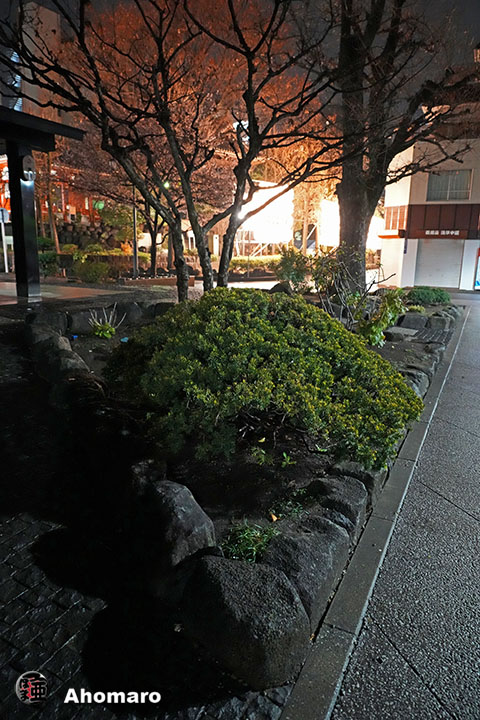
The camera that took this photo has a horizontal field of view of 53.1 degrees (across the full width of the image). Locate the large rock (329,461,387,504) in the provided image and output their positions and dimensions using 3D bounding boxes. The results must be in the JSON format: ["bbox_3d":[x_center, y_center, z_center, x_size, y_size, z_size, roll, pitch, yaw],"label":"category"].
[{"bbox_3d":[0.779,0.746,3.179,0.320,0.180,0.520,7,13,26],"label":"large rock"}]

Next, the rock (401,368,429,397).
[{"bbox_3d":[1.989,0.286,5.600,0.450,0.320,0.500,7,12,26],"label":"rock"}]

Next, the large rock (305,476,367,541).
[{"bbox_3d":[0.551,0.810,2.749,0.330,0.220,0.460,7,13,26],"label":"large rock"}]

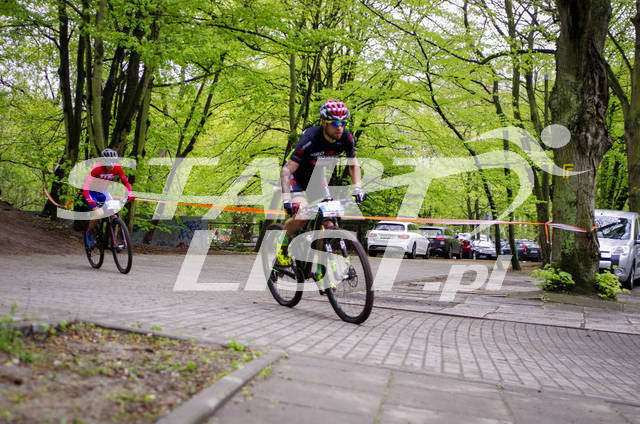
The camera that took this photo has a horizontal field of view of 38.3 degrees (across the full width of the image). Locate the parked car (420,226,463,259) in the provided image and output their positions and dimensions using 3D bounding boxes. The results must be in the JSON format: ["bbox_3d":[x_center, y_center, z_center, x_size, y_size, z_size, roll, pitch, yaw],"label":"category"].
[{"bbox_3d":[6.600,1.660,50.200,1.840,1.650,4.500,2,-1,19],"label":"parked car"}]

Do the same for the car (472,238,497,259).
[{"bbox_3d":[10.318,2.193,57.000,1.780,1.480,4.300,2,-1,-3],"label":"car"}]

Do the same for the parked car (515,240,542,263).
[{"bbox_3d":[14.720,2.720,66.100,1.780,1.520,4.350,3,-2,-6],"label":"parked car"}]

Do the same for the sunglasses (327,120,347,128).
[{"bbox_3d":[0.132,-0.702,7.380,0.148,0.055,0.145,4,8,-26],"label":"sunglasses"}]

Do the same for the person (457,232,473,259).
[{"bbox_3d":[8.301,1.925,53.000,0.620,1.550,0.450,2,-1,9],"label":"person"}]

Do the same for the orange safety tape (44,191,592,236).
[{"bbox_3d":[-0.831,-0.080,18.100,12.100,0.600,0.150,2,-1,27],"label":"orange safety tape"}]

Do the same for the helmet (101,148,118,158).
[{"bbox_3d":[-2.825,-0.778,12.380,0.200,0.170,0.270,-4,12,-21],"label":"helmet"}]

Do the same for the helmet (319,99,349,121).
[{"bbox_3d":[0.109,-0.822,7.420,0.210,0.170,0.285,4,10,-25],"label":"helmet"}]

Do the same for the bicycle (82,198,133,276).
[{"bbox_3d":[-2.925,0.325,12.620,0.680,0.990,1.840,-7,5,-32],"label":"bicycle"}]

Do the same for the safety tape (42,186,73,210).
[{"bbox_3d":[-5.855,-0.322,20.500,0.720,0.480,0.200,3,-1,-14],"label":"safety tape"}]

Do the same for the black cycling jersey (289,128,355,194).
[{"bbox_3d":[0.012,-0.430,7.550,0.520,0.560,0.420,3,-1,-27],"label":"black cycling jersey"}]

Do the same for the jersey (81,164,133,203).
[{"bbox_3d":[-2.879,-0.406,12.500,0.600,0.560,0.480,3,-1,-29],"label":"jersey"}]

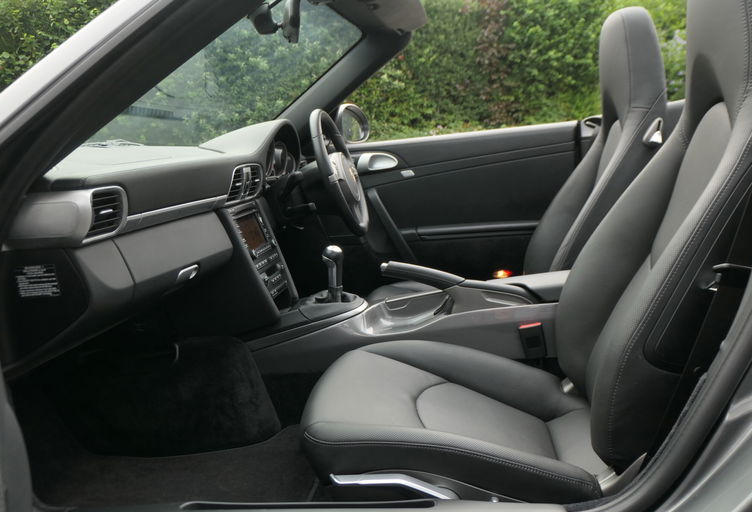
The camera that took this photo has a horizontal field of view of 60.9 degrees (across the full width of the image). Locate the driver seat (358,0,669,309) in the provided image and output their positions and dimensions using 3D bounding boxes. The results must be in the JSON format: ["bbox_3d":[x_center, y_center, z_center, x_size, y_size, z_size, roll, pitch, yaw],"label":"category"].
[{"bbox_3d":[0.374,-0.194,1.748,0.840,0.880,0.530,-2,12,8],"label":"driver seat"}]

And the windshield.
[{"bbox_3d":[-0.377,-0.375,1.429,0.620,0.130,1.240,-36,5,14],"label":"windshield"}]

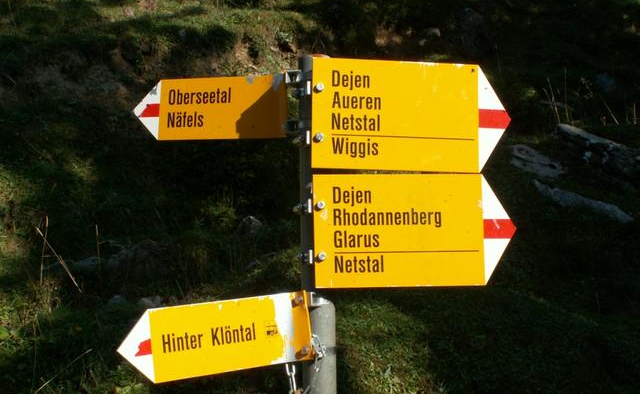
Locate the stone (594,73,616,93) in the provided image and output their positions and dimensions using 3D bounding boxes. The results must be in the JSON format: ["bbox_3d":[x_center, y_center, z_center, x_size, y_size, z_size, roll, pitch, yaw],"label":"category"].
[{"bbox_3d":[2.178,-0.866,7.900,0.168,0.153,0.150,-1,-2,0],"label":"stone"}]

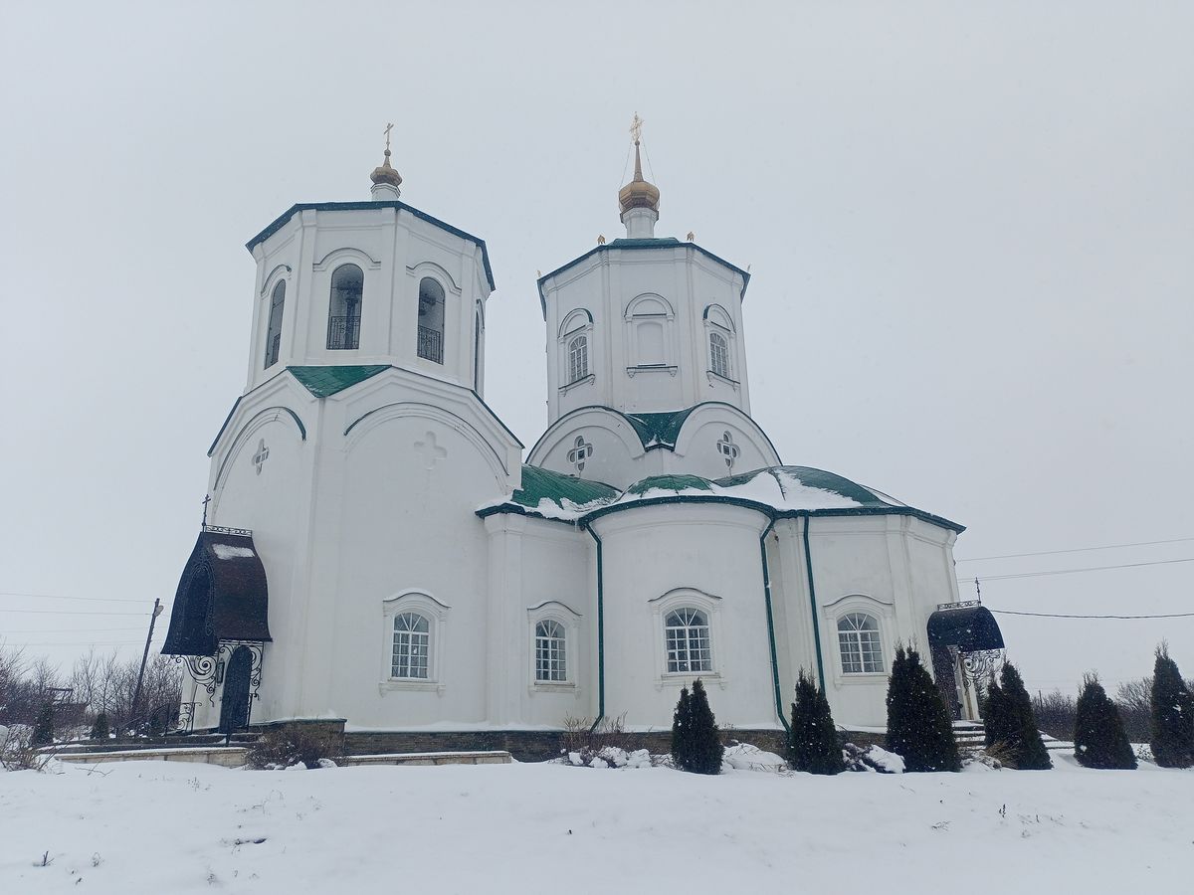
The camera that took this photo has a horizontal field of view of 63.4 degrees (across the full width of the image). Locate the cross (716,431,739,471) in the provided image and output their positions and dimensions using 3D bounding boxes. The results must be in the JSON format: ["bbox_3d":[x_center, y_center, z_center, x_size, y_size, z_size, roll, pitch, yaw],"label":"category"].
[{"bbox_3d":[5.157,0.137,38.063,1.424,1.751,0.200,18,-28,-42],"label":"cross"}]

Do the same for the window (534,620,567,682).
[{"bbox_3d":[-1.319,5.774,27.555,1.277,1.757,0.200,18,-28,-42],"label":"window"}]

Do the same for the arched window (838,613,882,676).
[{"bbox_3d":[7.804,5.827,28.637,1.279,1.812,0.200,-1,-20,0],"label":"arched window"}]

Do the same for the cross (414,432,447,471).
[{"bbox_3d":[-4.795,0.124,27.823,1.111,1.224,0.120,18,-28,-42],"label":"cross"}]

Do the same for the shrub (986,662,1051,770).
[{"bbox_3d":[10.209,6.604,23.787,1.420,2.561,1.420,-2,-21,0],"label":"shrub"}]

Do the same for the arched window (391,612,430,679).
[{"bbox_3d":[-4.945,5.225,25.706,1.193,1.746,0.200,18,-28,-42],"label":"arched window"}]

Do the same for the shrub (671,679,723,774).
[{"bbox_3d":[2.107,5.989,20.782,1.101,1.982,1.101,-2,-21,0],"label":"shrub"}]

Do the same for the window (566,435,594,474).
[{"bbox_3d":[-0.647,0.255,38.054,0.200,1.667,1.469,18,-28,-42],"label":"window"}]

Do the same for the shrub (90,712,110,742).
[{"bbox_3d":[-14.922,8.380,28.996,0.563,0.924,0.563,-1,-20,0],"label":"shrub"}]

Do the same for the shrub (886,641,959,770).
[{"bbox_3d":[8.092,6.486,23.982,1.715,3.059,1.715,-1,-20,0],"label":"shrub"}]

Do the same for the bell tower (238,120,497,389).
[{"bbox_3d":[-7.598,-6.368,33.374,7.800,11.735,7.800,-1,-20,0],"label":"bell tower"}]

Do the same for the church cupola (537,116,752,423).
[{"bbox_3d":[2.085,-8.071,44.365,9.227,17.752,9.227,-1,-20,0],"label":"church cupola"}]

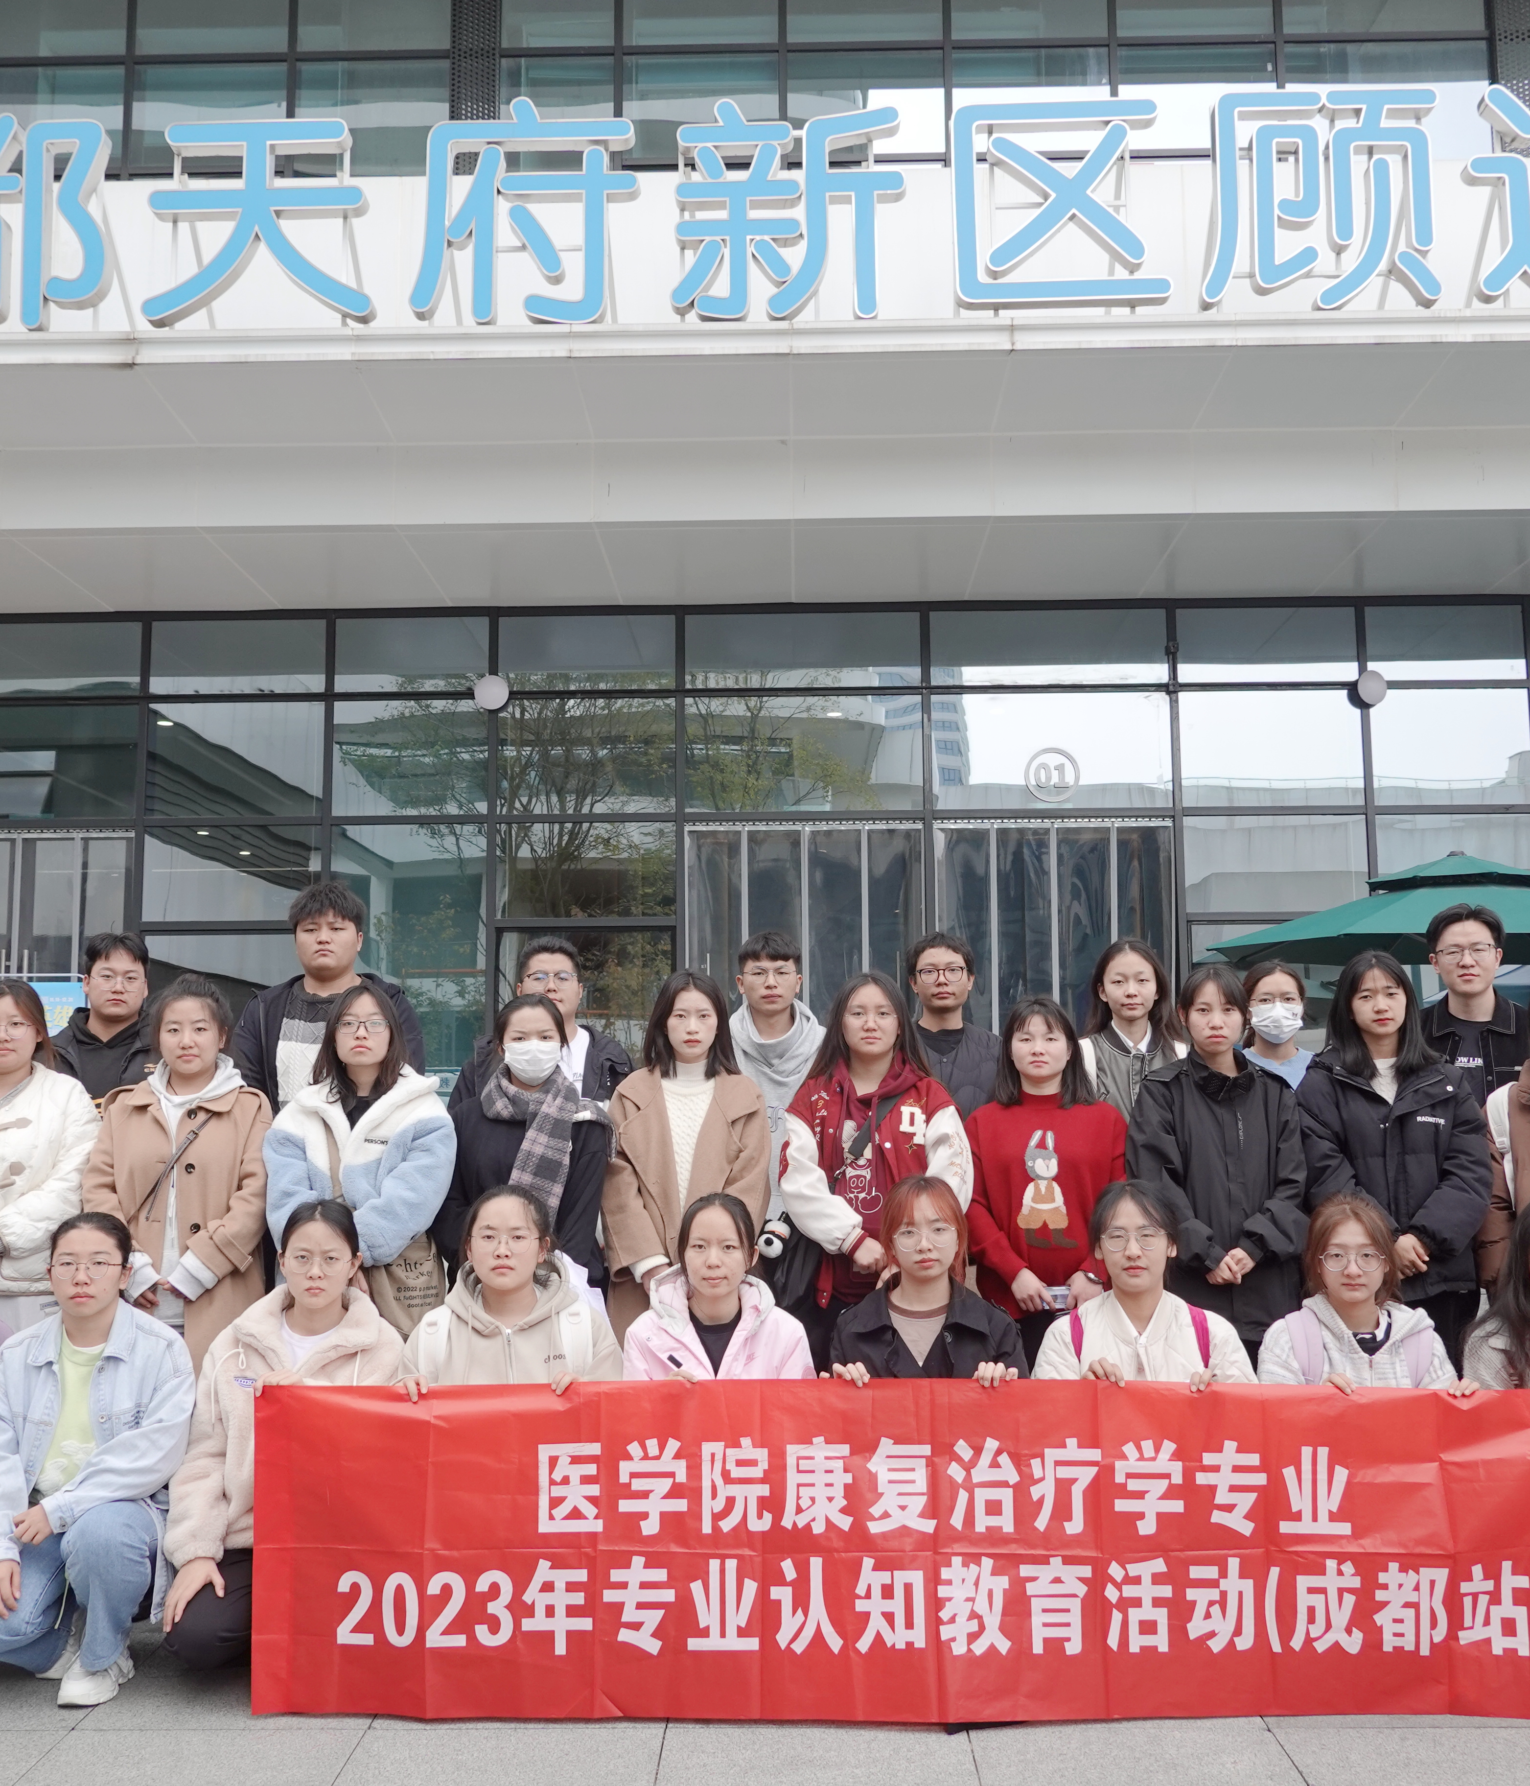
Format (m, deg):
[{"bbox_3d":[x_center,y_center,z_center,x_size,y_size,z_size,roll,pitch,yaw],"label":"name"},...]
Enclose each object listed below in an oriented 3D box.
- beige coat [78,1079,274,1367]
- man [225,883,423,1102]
[{"bbox_3d":[-1.569,0.932,4.751,0.500,0.910,0.320,1,-6,-10],"label":"beige coat"},{"bbox_3d":[-1.286,0.899,5.208,0.590,1.876,0.380,0,-6,-6],"label":"man"}]

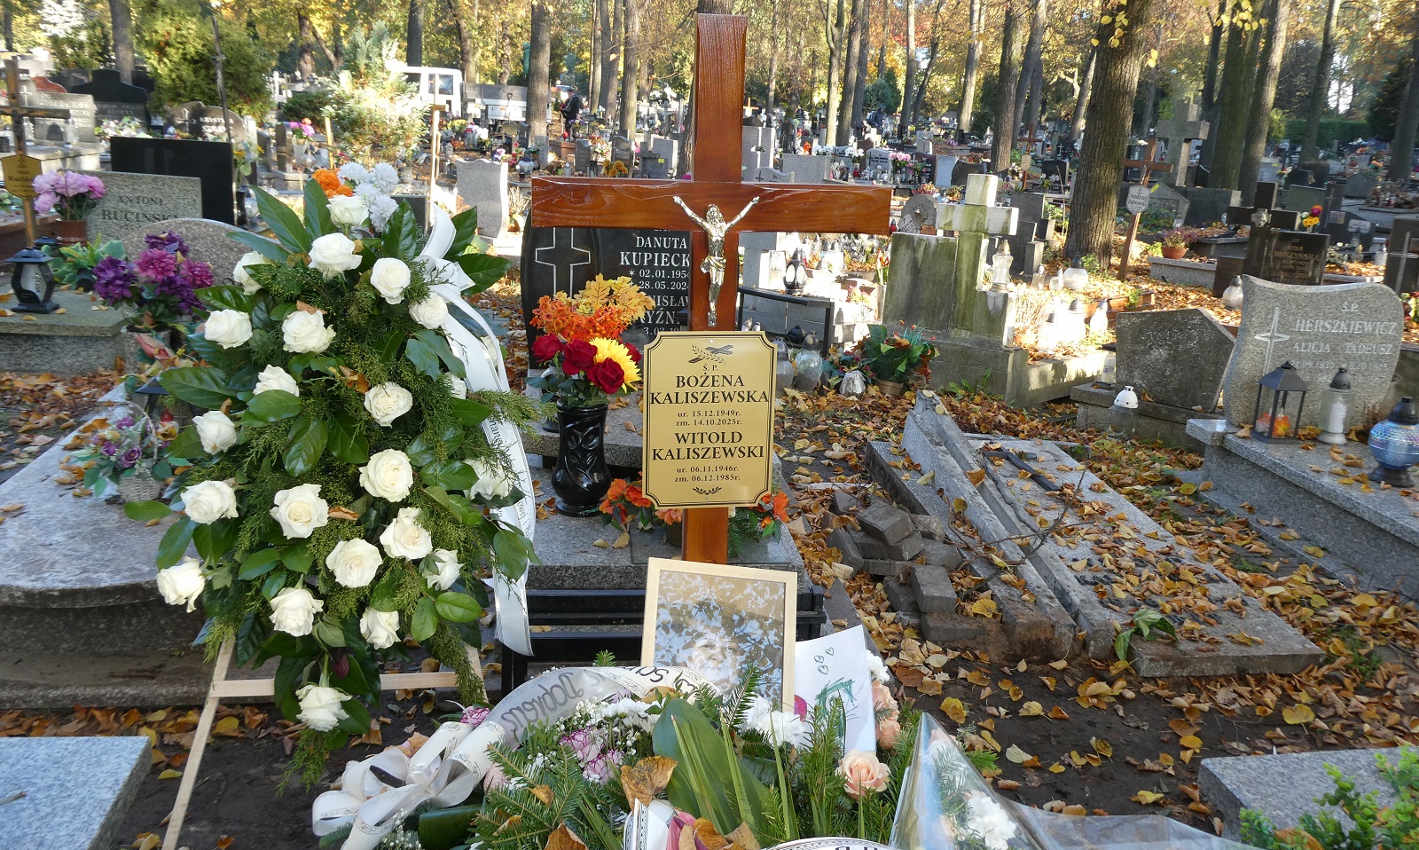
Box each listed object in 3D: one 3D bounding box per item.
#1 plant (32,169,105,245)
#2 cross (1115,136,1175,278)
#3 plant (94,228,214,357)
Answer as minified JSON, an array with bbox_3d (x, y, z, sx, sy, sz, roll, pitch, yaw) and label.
[{"bbox_3d":[-4.068,-1.388,7.300,0.408,0.461,0.355,-9,19,-29],"label":"plant"},{"bbox_3d":[3.531,-1.780,9.500,0.065,1.148,0.442,-16,27,-43],"label":"cross"},{"bbox_3d":[-2.051,-0.471,4.250,0.390,0.460,0.350,-3,17,-17],"label":"plant"}]

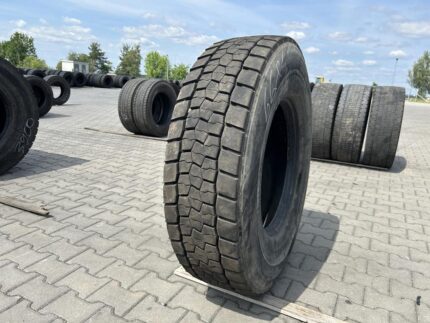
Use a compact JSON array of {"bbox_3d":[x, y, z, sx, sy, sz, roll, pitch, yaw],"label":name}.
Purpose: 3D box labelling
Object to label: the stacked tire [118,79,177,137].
[{"bbox_3d":[-1.185,-0.967,5.857,0.600,1.010,1.010,9,14,24],"label":"stacked tire"}]

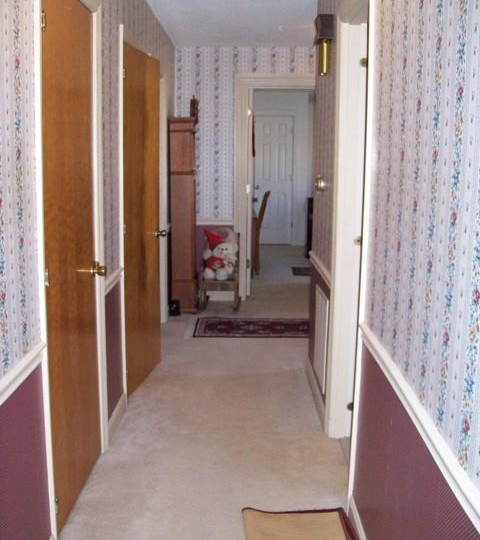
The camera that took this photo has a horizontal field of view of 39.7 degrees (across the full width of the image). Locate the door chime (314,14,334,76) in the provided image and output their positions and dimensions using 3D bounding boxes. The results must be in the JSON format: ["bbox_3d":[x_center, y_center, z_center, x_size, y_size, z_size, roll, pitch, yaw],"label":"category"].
[{"bbox_3d":[0.446,-1.192,3.588,0.085,0.315,0.180,1,10,0],"label":"door chime"}]

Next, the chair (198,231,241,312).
[{"bbox_3d":[-0.189,0.021,6.333,0.400,0.700,0.470,1,10,0],"label":"chair"}]

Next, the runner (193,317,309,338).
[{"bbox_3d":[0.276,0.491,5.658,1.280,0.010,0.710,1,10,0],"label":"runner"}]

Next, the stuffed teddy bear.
[{"bbox_3d":[-0.173,-0.144,6.265,0.330,0.460,0.250,1,10,0],"label":"stuffed teddy bear"}]

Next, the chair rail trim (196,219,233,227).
[{"bbox_3d":[-0.292,-0.460,6.535,0.450,0.060,0.025,1,10,0],"label":"chair rail trim"}]

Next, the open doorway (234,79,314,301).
[{"bbox_3d":[0.397,-0.765,6.531,0.900,2.200,0.140,1,10,0],"label":"open doorway"}]

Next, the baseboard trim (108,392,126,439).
[{"bbox_3d":[-0.662,0.785,3.616,0.016,0.088,0.540,1,10,0],"label":"baseboard trim"}]

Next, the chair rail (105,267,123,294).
[{"bbox_3d":[-0.649,0.058,3.483,0.025,0.060,0.520,1,10,0],"label":"chair rail"}]

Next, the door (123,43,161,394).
[{"bbox_3d":[-0.612,-0.304,4.162,0.038,2.030,0.700,2,10,10],"label":"door"}]

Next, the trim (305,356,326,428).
[{"bbox_3d":[0.457,0.727,4.044,0.016,0.088,1.090,1,10,0],"label":"trim"}]

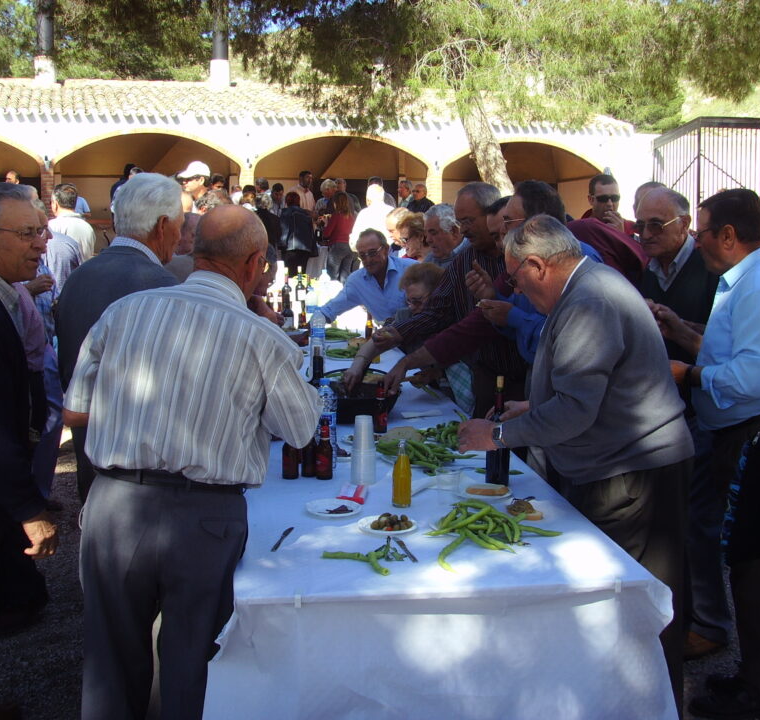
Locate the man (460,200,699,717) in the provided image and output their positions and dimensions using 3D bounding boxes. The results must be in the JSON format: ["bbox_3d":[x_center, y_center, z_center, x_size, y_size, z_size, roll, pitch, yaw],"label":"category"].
[{"bbox_3d":[0.581,0.356,3.201,0.720,1.560,0.560,0,9,0],"label":"man"}]

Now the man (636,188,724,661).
[{"bbox_3d":[1.082,0.236,3.869,0.440,1.682,0.520,-6,11,-32],"label":"man"}]

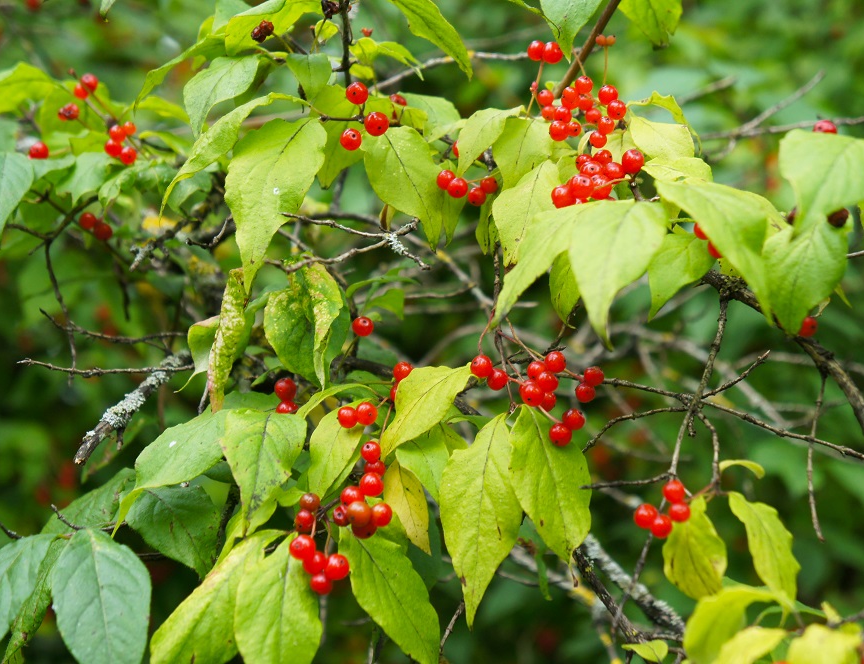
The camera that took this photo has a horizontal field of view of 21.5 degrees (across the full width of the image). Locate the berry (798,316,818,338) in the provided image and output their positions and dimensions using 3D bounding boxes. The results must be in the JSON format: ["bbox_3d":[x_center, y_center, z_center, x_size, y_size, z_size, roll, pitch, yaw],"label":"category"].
[{"bbox_3d":[0.144,-0.002,0.870,0.008,0.008,0.008,0,8,0],"label":"berry"}]

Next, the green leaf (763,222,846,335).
[{"bbox_3d":[0.138,-0.021,0.840,0.030,0.054,0.010,8,-32,0],"label":"green leaf"}]

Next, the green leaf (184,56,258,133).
[{"bbox_3d":[-0.080,-0.089,0.860,0.019,0.041,0.008,39,-25,0],"label":"green leaf"}]

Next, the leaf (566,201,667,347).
[{"bbox_3d":[0.064,-0.021,0.770,0.034,0.059,0.015,16,-31,-5],"label":"leaf"}]

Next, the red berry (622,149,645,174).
[{"bbox_3d":[0.071,-0.060,0.800,0.008,0.008,0.008,0,7,0],"label":"red berry"}]

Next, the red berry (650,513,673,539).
[{"bbox_3d":[0.084,0.071,0.830,0.008,0.008,0.008,0,8,0],"label":"red berry"}]

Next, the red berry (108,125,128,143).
[{"bbox_3d":[-0.129,-0.081,0.930,0.008,0.008,0.008,0,8,0],"label":"red berry"}]

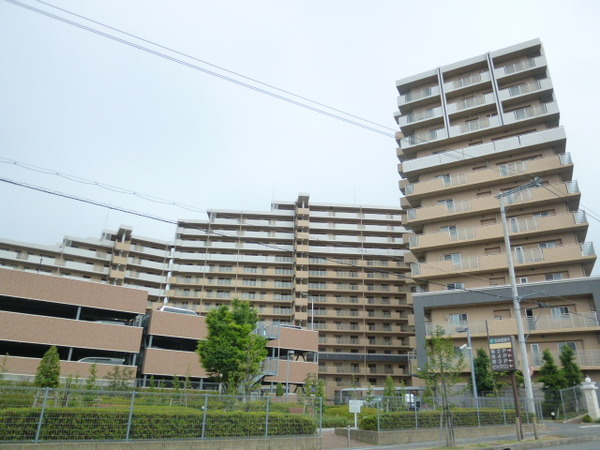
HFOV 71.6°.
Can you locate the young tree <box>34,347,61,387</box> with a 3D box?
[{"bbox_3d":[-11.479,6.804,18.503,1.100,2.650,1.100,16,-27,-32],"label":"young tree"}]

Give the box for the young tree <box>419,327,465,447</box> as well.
[{"bbox_3d":[5.158,5.727,15.054,1.600,4.050,1.600,16,-27,-32],"label":"young tree"}]

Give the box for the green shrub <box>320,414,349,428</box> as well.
[{"bbox_3d":[1.324,8.081,17.206,1.250,0.500,0.900,16,-27,-32],"label":"green shrub"}]

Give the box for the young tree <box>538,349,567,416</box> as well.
[{"bbox_3d":[17.141,10.498,27.619,1.600,4.300,1.600,16,-27,-32],"label":"young tree"}]

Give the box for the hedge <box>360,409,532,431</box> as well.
[{"bbox_3d":[6.809,8.425,18.059,10.700,0.660,1.000,16,-27,-32],"label":"hedge"}]

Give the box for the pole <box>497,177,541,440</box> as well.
[{"bbox_3d":[12.486,3.798,22.573,0.500,12.900,2.600,16,-27,-32],"label":"pole"}]

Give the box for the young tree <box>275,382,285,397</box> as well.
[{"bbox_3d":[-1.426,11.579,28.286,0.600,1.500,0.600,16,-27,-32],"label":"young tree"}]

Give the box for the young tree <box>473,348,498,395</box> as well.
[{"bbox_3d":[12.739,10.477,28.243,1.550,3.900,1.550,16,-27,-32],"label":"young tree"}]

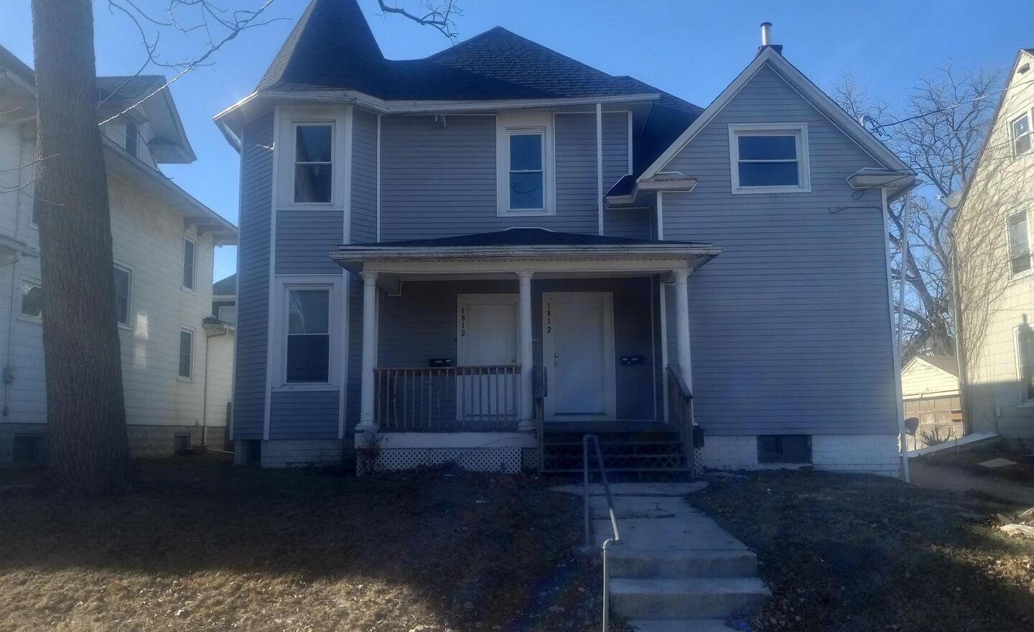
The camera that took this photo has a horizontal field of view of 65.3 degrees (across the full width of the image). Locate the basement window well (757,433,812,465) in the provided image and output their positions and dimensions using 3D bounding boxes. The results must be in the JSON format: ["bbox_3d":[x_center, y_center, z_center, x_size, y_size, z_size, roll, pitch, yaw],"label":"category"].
[{"bbox_3d":[4.408,2.198,13.341,0.870,0.485,0.250,0,-8,0],"label":"basement window well"}]

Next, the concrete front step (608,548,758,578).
[{"bbox_3d":[1.296,1.984,6.468,1.171,0.160,0.350,0,-8,0],"label":"concrete front step"}]

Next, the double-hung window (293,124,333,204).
[{"bbox_3d":[-3.652,-2.731,14.466,0.697,1.501,0.100,0,-8,0],"label":"double-hung window"}]

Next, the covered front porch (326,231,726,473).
[{"bbox_3d":[0.142,0.336,13.022,5.799,4.253,2.700,0,-8,0],"label":"covered front porch"}]

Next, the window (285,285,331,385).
[{"bbox_3d":[-3.633,0.330,14.053,0.738,1.682,0.100,0,-8,0],"label":"window"}]

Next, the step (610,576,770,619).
[{"bbox_3d":[1.228,2.086,5.979,1.136,0.173,0.590,0,-8,0],"label":"step"}]

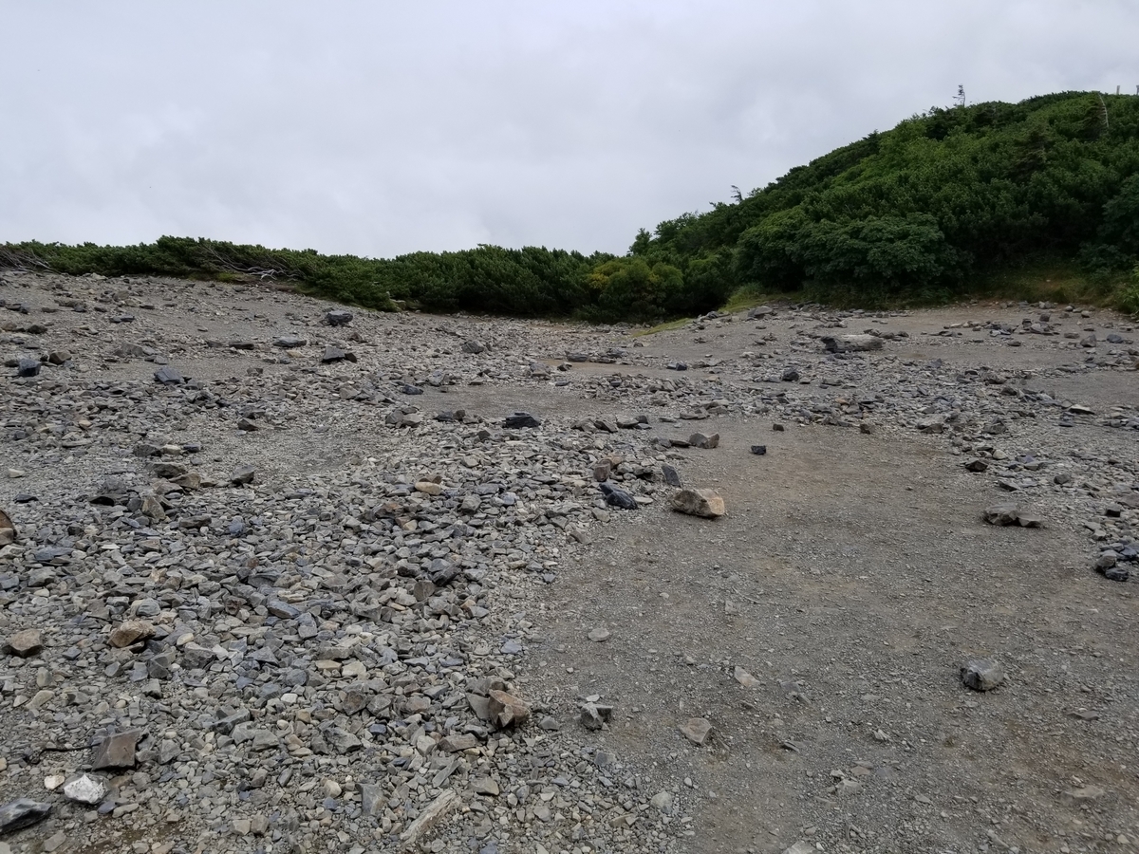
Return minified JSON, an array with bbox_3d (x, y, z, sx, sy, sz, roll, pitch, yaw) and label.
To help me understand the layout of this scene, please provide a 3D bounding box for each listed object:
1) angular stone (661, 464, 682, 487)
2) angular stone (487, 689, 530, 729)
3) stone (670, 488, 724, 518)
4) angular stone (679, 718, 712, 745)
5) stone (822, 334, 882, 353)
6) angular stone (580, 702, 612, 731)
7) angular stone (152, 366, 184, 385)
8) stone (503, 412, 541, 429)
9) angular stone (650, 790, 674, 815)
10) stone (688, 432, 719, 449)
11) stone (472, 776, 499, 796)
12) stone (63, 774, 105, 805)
[{"bbox_3d":[0.732,0.344,6.135,0.131,0.152,0.092,2,5,17],"label":"angular stone"},{"bbox_3d":[-0.222,1.023,3.100,0.145,0.115,0.130,1,3,20],"label":"angular stone"},{"bbox_3d":[0.910,0.545,6.100,0.360,0.180,0.250,1,4,25],"label":"stone"},{"bbox_3d":[0.417,1.008,2.837,0.097,0.055,0.087,3,6,28],"label":"angular stone"},{"bbox_3d":[5.153,-1.511,15.576,1.014,0.325,0.456,2,5,18],"label":"stone"},{"bbox_3d":[0.089,0.985,2.906,0.103,0.078,0.077,0,5,2],"label":"angular stone"},{"bbox_3d":[-5.110,-0.647,10.900,0.370,0.200,0.280,-1,3,-15],"label":"angular stone"},{"bbox_3d":[-0.464,-0.060,8.286,0.330,0.150,0.214,0,5,-3],"label":"stone"},{"bbox_3d":[0.267,1.081,2.464,0.065,0.050,0.062,1,5,6],"label":"angular stone"},{"bbox_3d":[1.358,0.130,8.650,0.310,0.155,0.220,1,3,10],"label":"stone"},{"bbox_3d":[-0.251,1.071,2.552,0.079,0.034,0.059,0,5,-6],"label":"stone"},{"bbox_3d":[-1.484,1.109,2.620,0.122,0.070,0.100,-1,4,-25],"label":"stone"}]

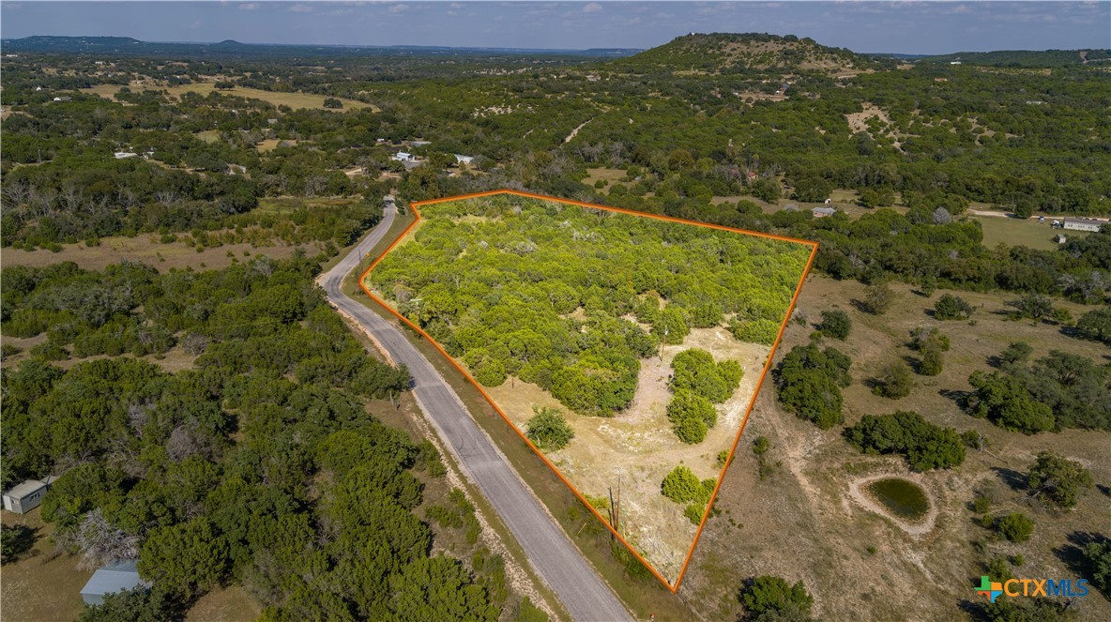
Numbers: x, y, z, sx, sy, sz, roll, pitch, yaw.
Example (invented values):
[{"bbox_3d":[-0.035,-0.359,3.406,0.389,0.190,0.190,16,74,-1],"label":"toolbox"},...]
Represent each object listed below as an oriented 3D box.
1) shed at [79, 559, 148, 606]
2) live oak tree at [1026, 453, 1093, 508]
[{"bbox_3d":[-50.100,32.170,83.200,7.600,3.400,5.750,2,21,5],"label":"shed"},{"bbox_3d":[71.100,23.900,99.500,7.900,7.200,7.700,0,21,0],"label":"live oak tree"}]

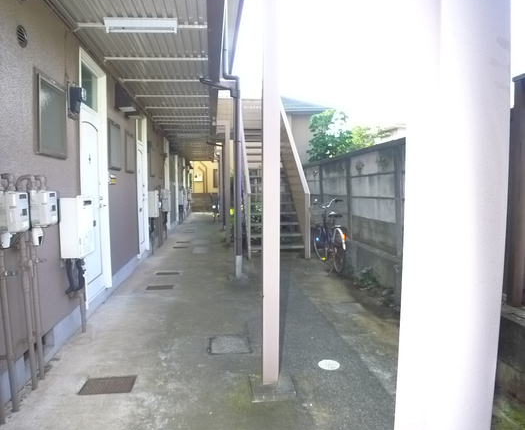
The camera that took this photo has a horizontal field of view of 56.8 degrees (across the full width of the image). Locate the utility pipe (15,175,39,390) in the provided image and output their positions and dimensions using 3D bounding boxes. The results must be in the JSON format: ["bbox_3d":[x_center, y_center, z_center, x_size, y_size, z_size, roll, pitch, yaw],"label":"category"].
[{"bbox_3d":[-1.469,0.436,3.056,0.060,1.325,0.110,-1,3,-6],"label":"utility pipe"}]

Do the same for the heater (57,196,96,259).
[{"bbox_3d":[-1.582,0.094,4.164,0.170,0.500,0.416,-1,3,-6],"label":"heater"}]

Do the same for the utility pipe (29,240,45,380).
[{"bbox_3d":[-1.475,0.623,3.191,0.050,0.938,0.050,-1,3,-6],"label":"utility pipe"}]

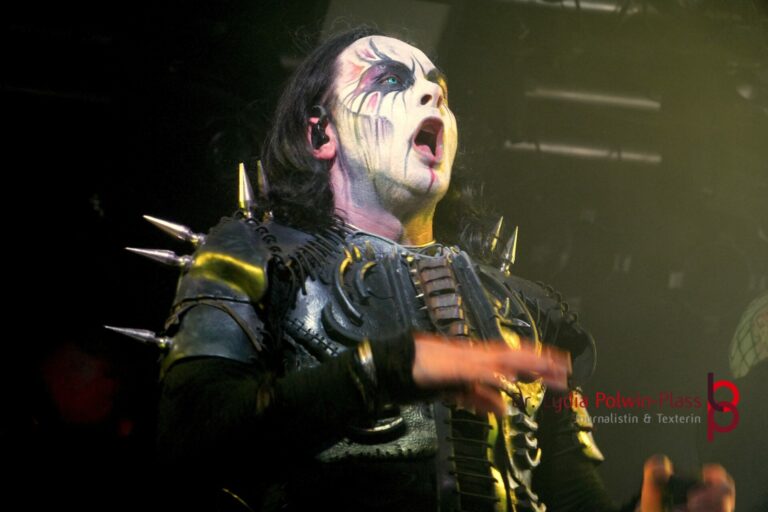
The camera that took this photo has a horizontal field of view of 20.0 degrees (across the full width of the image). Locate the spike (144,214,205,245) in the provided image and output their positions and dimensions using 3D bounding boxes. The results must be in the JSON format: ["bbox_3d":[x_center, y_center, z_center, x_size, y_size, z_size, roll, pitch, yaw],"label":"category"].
[{"bbox_3d":[-0.238,-0.031,2.460,0.078,0.015,0.015,22,0,12],"label":"spike"}]

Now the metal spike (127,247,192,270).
[{"bbox_3d":[-0.254,0.001,2.460,0.081,0.015,0.015,13,0,11],"label":"metal spike"}]

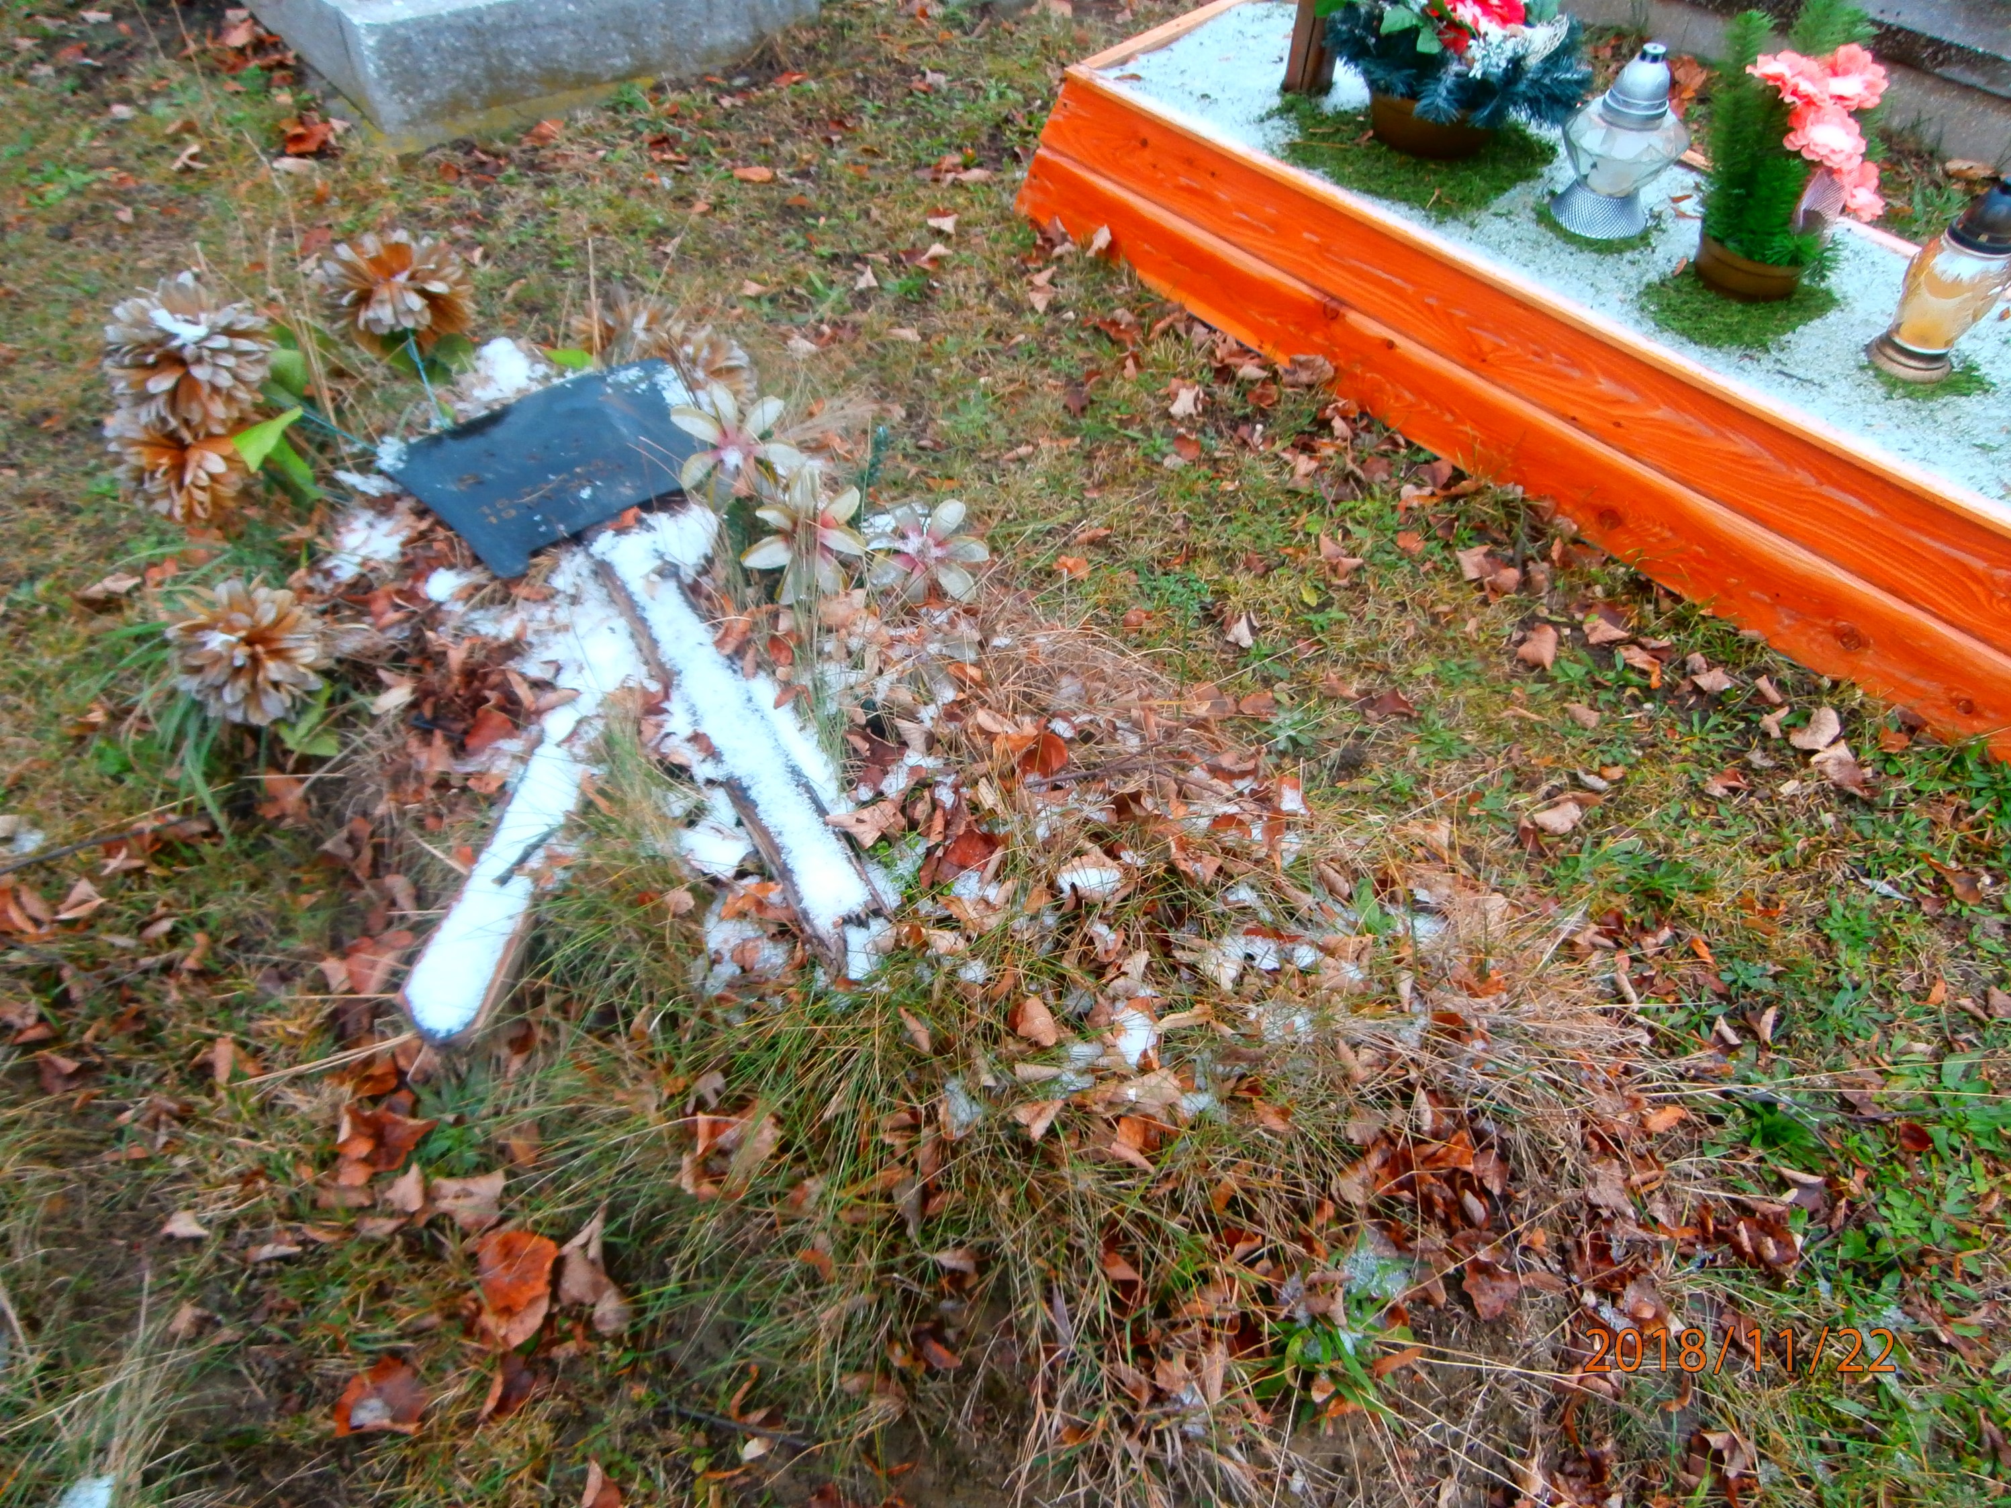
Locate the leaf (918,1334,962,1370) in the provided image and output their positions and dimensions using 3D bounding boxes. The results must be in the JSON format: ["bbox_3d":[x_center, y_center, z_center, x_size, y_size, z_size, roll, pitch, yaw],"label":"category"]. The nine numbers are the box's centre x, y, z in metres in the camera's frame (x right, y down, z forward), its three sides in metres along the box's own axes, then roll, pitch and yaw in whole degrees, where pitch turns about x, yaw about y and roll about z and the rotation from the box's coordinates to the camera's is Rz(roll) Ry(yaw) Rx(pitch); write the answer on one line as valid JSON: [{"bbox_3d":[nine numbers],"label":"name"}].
[{"bbox_3d":[-0.059,0.538,1.254,0.041,0.020,0.035,0,47,0],"label":"leaf"}]

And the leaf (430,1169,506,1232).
[{"bbox_3d":[-0.533,0.443,1.381,0.067,0.020,0.059,-8,53,-11],"label":"leaf"}]

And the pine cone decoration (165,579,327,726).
[{"bbox_3d":[-0.977,-0.132,1.794,0.195,0.155,0.175,-15,48,-14],"label":"pine cone decoration"}]

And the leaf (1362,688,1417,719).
[{"bbox_3d":[0.517,-0.068,1.877,0.070,0.025,0.045,0,47,0],"label":"leaf"}]

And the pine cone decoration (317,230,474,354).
[{"bbox_3d":[-0.897,-0.678,2.049,0.205,0.150,0.180,-11,47,-10],"label":"pine cone decoration"}]

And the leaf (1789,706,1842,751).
[{"bbox_3d":[1.074,-0.033,1.849,0.065,0.022,0.050,-31,55,-24],"label":"leaf"}]

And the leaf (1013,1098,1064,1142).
[{"bbox_3d":[0.030,0.341,1.303,0.047,0.022,0.042,0,47,0],"label":"leaf"}]

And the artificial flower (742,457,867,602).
[{"bbox_3d":[-0.253,-0.277,1.745,0.151,0.173,0.075,-7,8,-7],"label":"artificial flower"}]

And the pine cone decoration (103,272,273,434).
[{"bbox_3d":[-1.162,-0.570,1.981,0.212,0.208,0.165,-26,18,-22],"label":"pine cone decoration"}]

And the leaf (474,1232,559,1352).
[{"bbox_3d":[-0.457,0.500,1.303,0.067,0.030,0.101,-4,54,-10],"label":"leaf"}]

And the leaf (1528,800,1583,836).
[{"bbox_3d":[0.691,0.081,1.753,0.062,0.020,0.045,-22,52,-18],"label":"leaf"}]

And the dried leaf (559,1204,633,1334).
[{"bbox_3d":[-0.385,0.483,1.306,0.065,0.045,0.110,-4,47,-3],"label":"dried leaf"}]

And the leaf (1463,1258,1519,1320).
[{"bbox_3d":[0.450,0.496,1.294,0.053,0.025,0.055,0,47,0],"label":"leaf"}]

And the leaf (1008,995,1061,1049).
[{"bbox_3d":[0.028,0.255,1.327,0.040,0.018,0.050,-22,62,-12],"label":"leaf"}]

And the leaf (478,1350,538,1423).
[{"bbox_3d":[-0.467,0.594,1.309,0.045,0.030,0.062,10,50,9],"label":"leaf"}]

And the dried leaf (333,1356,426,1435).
[{"bbox_3d":[-0.564,0.579,1.257,0.073,0.025,0.063,-11,51,-12],"label":"dried leaf"}]

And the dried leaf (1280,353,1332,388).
[{"bbox_3d":[0.510,-0.651,2.364,0.045,0.045,0.080,-37,58,-27],"label":"dried leaf"}]

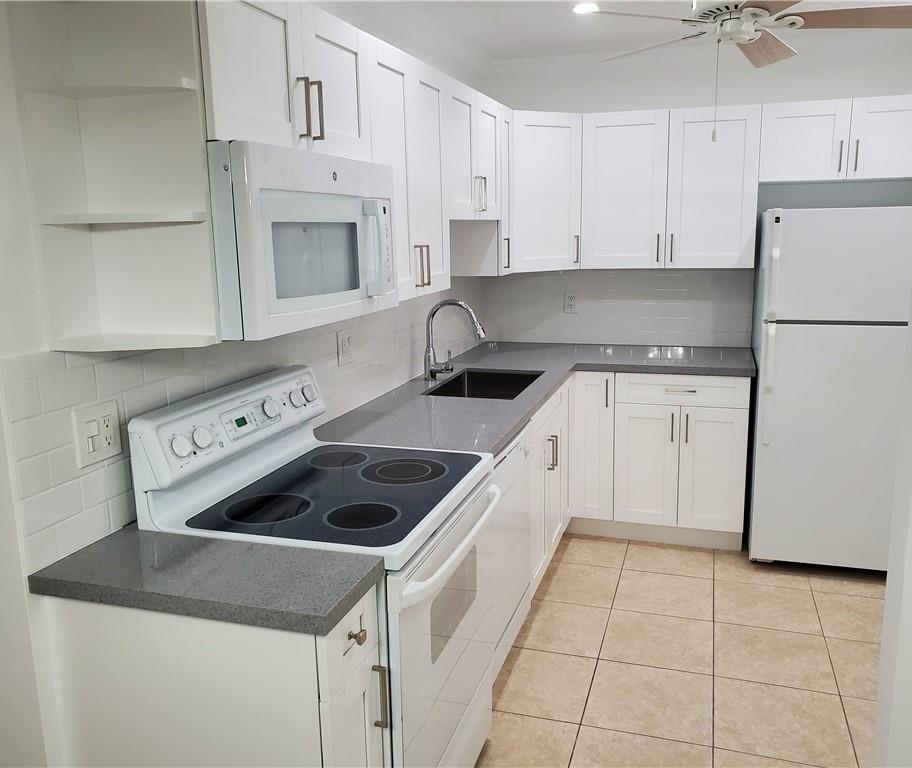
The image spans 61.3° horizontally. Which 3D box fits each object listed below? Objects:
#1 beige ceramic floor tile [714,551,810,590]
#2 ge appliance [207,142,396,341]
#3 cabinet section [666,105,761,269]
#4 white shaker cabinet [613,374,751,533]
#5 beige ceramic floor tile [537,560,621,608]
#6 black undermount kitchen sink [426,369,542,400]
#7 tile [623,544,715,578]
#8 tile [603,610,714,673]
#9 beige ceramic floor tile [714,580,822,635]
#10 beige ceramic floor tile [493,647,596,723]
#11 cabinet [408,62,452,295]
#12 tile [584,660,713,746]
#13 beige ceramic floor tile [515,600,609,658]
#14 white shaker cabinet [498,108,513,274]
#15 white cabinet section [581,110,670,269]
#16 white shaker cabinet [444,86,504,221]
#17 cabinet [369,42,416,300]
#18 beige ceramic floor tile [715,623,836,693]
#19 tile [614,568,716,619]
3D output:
[{"bbox_3d":[1.425,0.859,3.599,0.405,0.010,0.402,2,12,18],"label":"beige ceramic floor tile"},{"bbox_3d":[-0.462,-0.354,1.909,0.420,0.395,0.755,2,12,18],"label":"ge appliance"},{"bbox_3d":[1.282,-0.967,3.849,0.415,0.756,0.338,2,11,18],"label":"cabinet section"},{"bbox_3d":[1.174,0.269,3.998,0.613,0.758,0.629,2,12,18],"label":"white shaker cabinet"},{"bbox_3d":[0.536,0.905,3.485,0.389,0.010,0.400,2,12,18],"label":"beige ceramic floor tile"},{"bbox_3d":[0.140,0.101,3.339,0.390,0.220,0.615,2,12,18],"label":"black undermount kitchen sink"},{"bbox_3d":[1.038,0.843,3.727,0.405,0.010,0.402,2,12,18],"label":"tile"},{"bbox_3d":[0.787,0.998,2.984,0.405,0.010,0.402,2,12,18],"label":"tile"},{"bbox_3d":[1.299,0.937,3.228,0.405,0.010,0.402,2,12,18],"label":"beige ceramic floor tile"},{"bbox_3d":[0.283,1.060,2.736,0.389,0.010,0.401,2,12,18],"label":"beige ceramic floor tile"},{"bbox_3d":[-0.239,-0.706,2.729,0.334,0.754,0.332,2,12,18],"label":"cabinet"},{"bbox_3d":[0.661,1.076,2.613,0.405,0.010,0.402,2,12,18],"label":"tile"},{"bbox_3d":[0.410,0.983,3.111,0.389,0.010,0.399,2,12,18],"label":"beige ceramic floor tile"},{"bbox_3d":[0.074,-0.893,3.615,0.327,0.758,0.253,2,12,18],"label":"white shaker cabinet"},{"bbox_3d":[0.887,-0.984,3.979,0.419,0.756,0.338,2,11,18],"label":"white cabinet section"},{"bbox_3d":[-0.072,-0.934,3.207,0.334,0.502,0.750,2,12,18],"label":"white shaker cabinet"},{"bbox_3d":[-0.344,-0.641,2.420,0.334,0.754,0.333,2,12,18],"label":"cabinet"},{"bbox_3d":[1.172,1.014,2.859,0.403,0.010,0.399,2,12,18],"label":"beige ceramic floor tile"},{"bbox_3d":[0.914,0.920,3.360,0.402,0.010,0.400,2,12,18],"label":"tile"}]

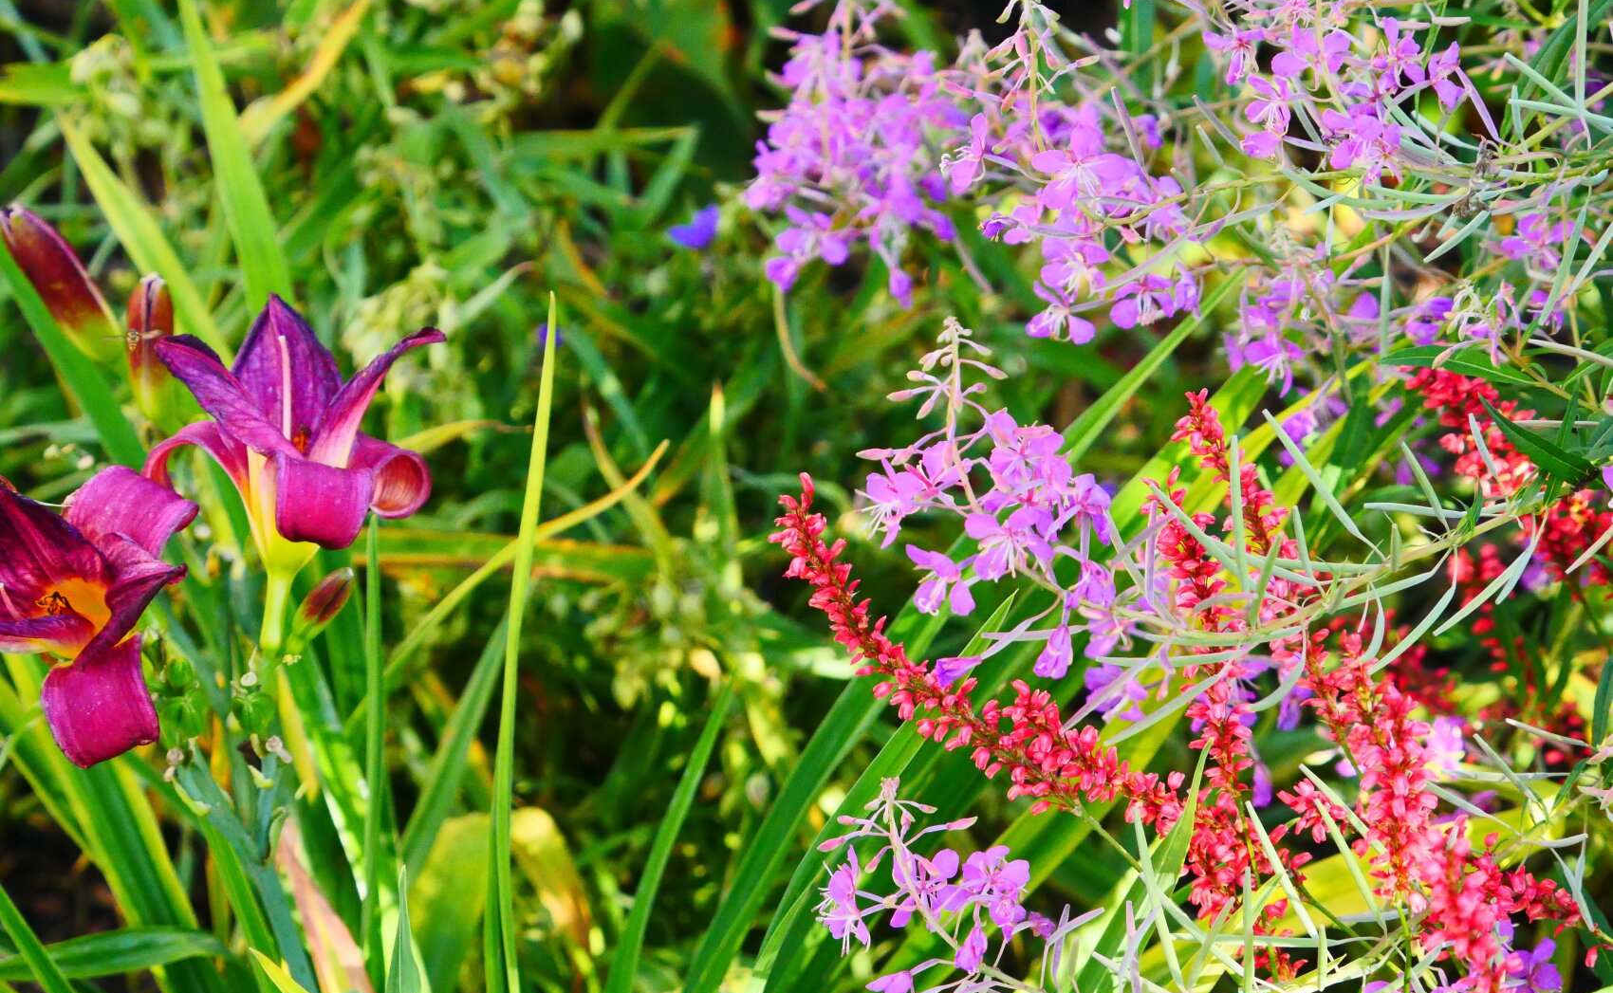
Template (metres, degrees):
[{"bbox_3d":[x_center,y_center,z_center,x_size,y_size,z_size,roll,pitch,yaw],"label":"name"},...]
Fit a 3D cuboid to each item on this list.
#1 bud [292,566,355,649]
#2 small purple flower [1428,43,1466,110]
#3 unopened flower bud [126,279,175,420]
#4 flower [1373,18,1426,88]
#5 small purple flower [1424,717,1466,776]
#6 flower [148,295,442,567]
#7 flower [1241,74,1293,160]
[{"bbox_3d":[-0.181,0.042,2.020,0.014,0.037,0.014,40,9,0],"label":"bud"},{"bbox_3d":[0.219,-0.144,1.850,0.014,0.021,0.021,-5,19,-14],"label":"small purple flower"},{"bbox_3d":[-0.250,-0.056,2.070,0.019,0.058,0.019,-6,12,1],"label":"unopened flower bud"},{"bbox_3d":[0.203,-0.152,1.850,0.015,0.022,0.022,10,21,28],"label":"flower"},{"bbox_3d":[0.224,0.089,1.920,0.023,0.022,0.014,-6,19,-19],"label":"small purple flower"},{"bbox_3d":[-0.192,-0.024,2.030,0.110,0.097,0.100,-2,17,-6],"label":"flower"},{"bbox_3d":[0.181,-0.149,2.120,0.022,0.033,0.018,10,22,29],"label":"flower"}]

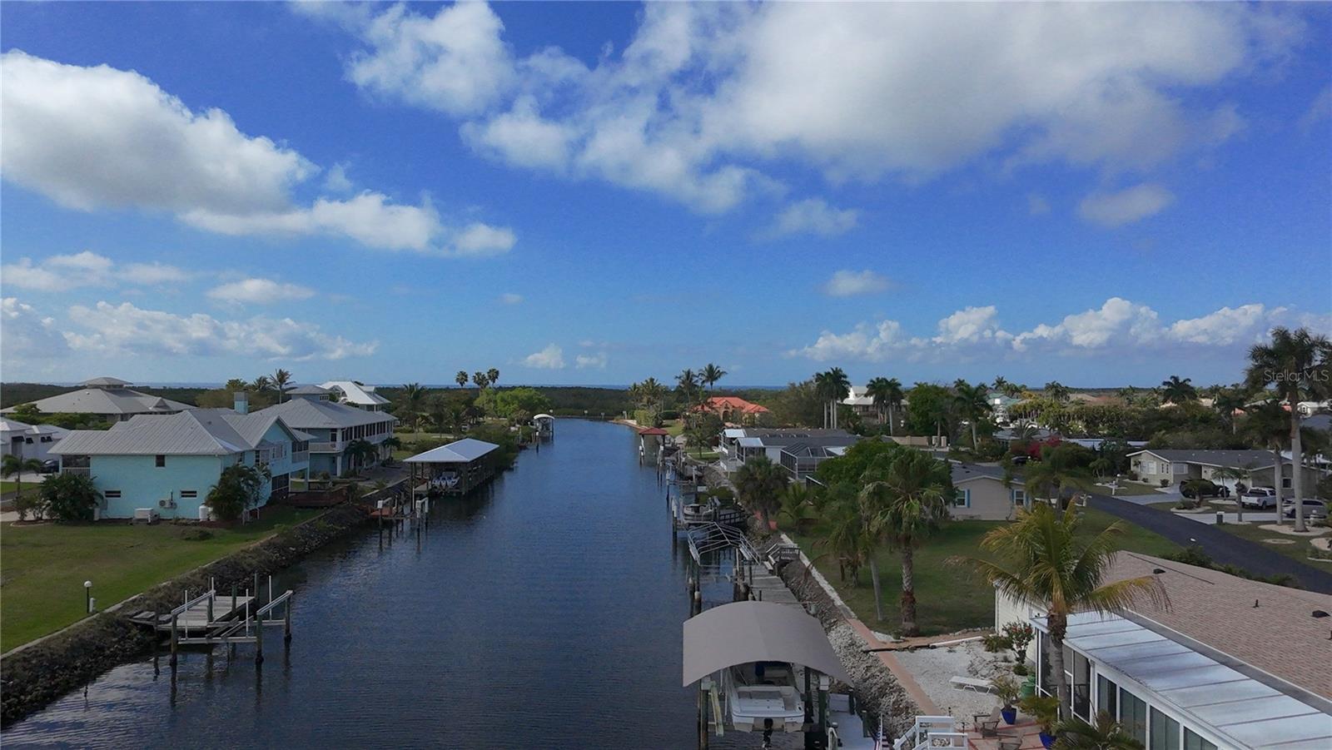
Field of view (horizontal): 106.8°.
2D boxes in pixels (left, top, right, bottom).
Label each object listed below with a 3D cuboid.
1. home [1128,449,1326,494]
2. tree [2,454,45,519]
[{"bbox_3d":[66.310,10.915,57.242,15.000,3.900,12.500,0,-1,-2],"label":"home"},{"bbox_3d":[-53.415,9.249,41.115,2.540,5.340,2.540,0,-1,0],"label":"tree"}]

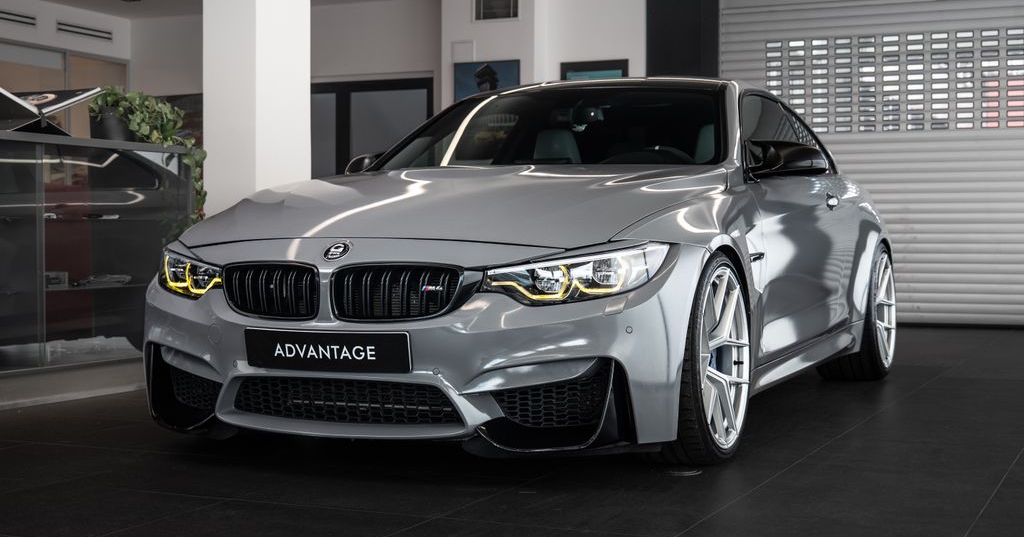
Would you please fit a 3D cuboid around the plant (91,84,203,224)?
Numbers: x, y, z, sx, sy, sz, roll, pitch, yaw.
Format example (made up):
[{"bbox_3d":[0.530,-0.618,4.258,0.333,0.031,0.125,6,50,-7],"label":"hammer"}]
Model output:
[{"bbox_3d":[-1.716,-0.535,6.486,0.340,0.650,0.550,0,1,25],"label":"plant"}]

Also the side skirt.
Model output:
[{"bbox_3d":[1.184,0.340,5.431,0.110,0.150,2.100,0,1,24],"label":"side skirt"}]

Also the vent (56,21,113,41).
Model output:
[{"bbox_3d":[-3.958,-2.191,12.640,0.040,0.105,0.720,1,2,26],"label":"vent"}]

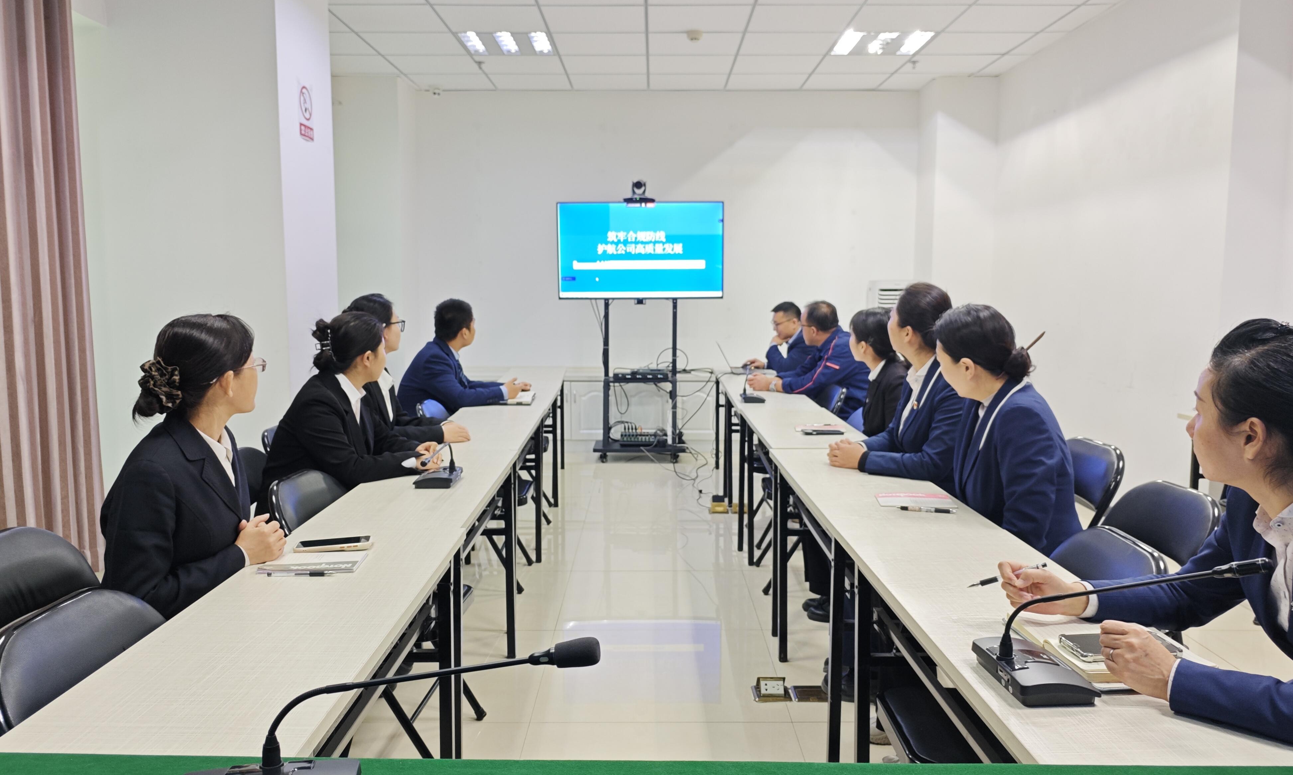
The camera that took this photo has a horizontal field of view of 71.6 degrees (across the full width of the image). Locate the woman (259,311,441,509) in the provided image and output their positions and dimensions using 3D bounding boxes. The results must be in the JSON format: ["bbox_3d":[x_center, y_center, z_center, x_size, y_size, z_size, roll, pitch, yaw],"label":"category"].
[{"bbox_3d":[-0.885,0.393,2.907,0.612,1.275,0.469,-1,7,-7],"label":"woman"}]

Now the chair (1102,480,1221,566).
[{"bbox_3d":[1.266,0.681,2.564,0.480,0.800,0.460,0,6,-5],"label":"chair"}]

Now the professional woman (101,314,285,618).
[{"bbox_3d":[-0.824,0.483,1.994,0.620,1.290,0.480,-1,6,-7],"label":"professional woman"}]

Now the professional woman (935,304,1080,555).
[{"bbox_3d":[0.854,0.446,2.303,0.571,1.316,0.469,1,7,10],"label":"professional woman"}]

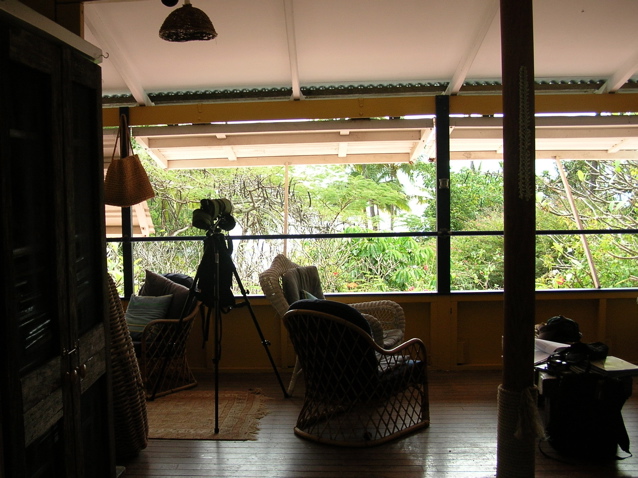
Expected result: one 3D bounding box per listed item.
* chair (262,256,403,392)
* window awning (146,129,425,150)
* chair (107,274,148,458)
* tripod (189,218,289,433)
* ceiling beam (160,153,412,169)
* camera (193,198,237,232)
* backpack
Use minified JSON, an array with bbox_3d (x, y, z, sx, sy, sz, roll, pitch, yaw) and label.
[{"bbox_3d":[0.149,0.681,5.399,0.950,1.070,0.710,0,4,23],"label":"chair"},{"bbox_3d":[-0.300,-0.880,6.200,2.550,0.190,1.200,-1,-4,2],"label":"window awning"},{"bbox_3d":[-1.470,0.754,4.302,0.720,1.140,0.750,-1,4,8],"label":"chair"},{"bbox_3d":[-0.809,0.576,4.810,1.030,1.400,0.850,-1,4,4],"label":"tripod"},{"bbox_3d":[-0.301,-0.837,7.074,2.600,0.100,0.060,-1,4,4],"label":"ceiling beam"},{"bbox_3d":[-0.769,-0.170,4.858,0.220,0.260,0.280,2,5,37],"label":"camera"},{"bbox_3d":[1.605,1.043,3.964,0.440,0.470,0.260,0,4,12],"label":"backpack"}]

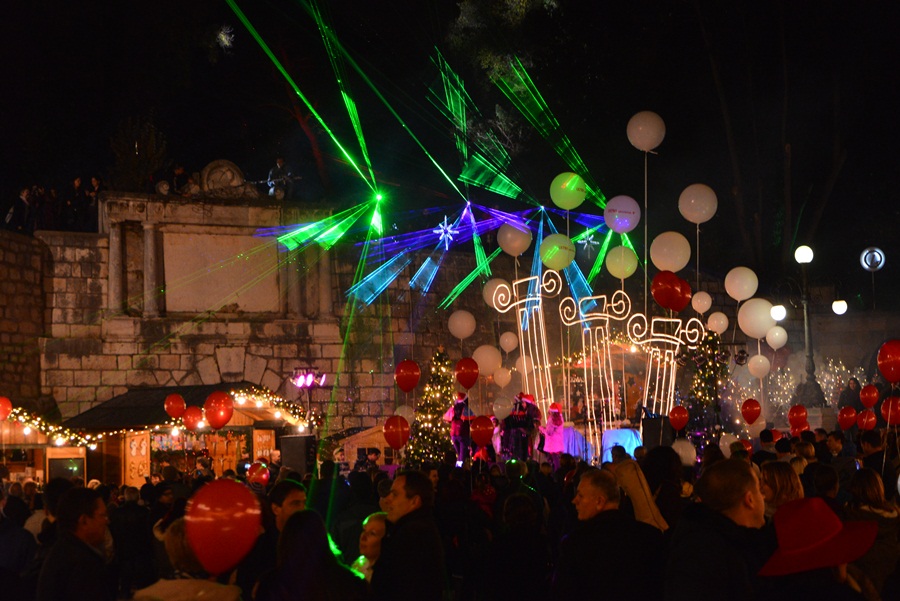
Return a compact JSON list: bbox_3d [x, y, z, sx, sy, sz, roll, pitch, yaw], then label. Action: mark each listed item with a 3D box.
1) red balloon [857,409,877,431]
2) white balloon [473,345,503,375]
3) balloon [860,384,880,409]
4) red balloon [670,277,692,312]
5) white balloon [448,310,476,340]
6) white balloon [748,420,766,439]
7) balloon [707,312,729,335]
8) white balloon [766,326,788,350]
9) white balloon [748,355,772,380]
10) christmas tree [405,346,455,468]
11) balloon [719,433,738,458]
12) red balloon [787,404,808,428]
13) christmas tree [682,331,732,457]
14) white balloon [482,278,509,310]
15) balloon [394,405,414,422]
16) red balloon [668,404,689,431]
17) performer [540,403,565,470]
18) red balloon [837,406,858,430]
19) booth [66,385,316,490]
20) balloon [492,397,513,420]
[{"bbox_3d":[5.972,1.706,20.800,0.270,0.320,0.270,-2,-6,0],"label":"red balloon"},{"bbox_3d":[0.685,1.102,26.500,0.540,0.580,0.540,-2,-6,0],"label":"white balloon"},{"bbox_3d":[5.969,1.363,20.600,0.280,0.345,0.280,-2,-6,0],"label":"balloon"},{"bbox_3d":[2.366,-0.057,15.000,0.285,0.350,0.285,-1,-6,0],"label":"red balloon"},{"bbox_3d":[0.257,0.515,30.500,0.600,0.630,0.600,-1,-6,0],"label":"white balloon"},{"bbox_3d":[4.664,1.926,22.000,0.290,0.330,0.290,-2,-6,0],"label":"white balloon"},{"bbox_3d":[3.847,0.327,20.800,0.300,0.330,0.300,-2,-6,0],"label":"balloon"},{"bbox_3d":[4.335,0.510,19.200,0.280,0.310,0.280,-1,-6,0],"label":"white balloon"},{"bbox_3d":[4.018,0.855,18.800,0.285,0.315,0.285,-2,-6,0],"label":"white balloon"},{"bbox_3d":[-0.256,2.237,27.500,1.300,2.750,1.300,-2,-6,0],"label":"christmas tree"},{"bbox_3d":[3.847,2.020,20.000,0.280,0.340,0.280,-2,-6,0],"label":"balloon"},{"bbox_3d":[4.939,1.654,20.600,0.270,0.335,0.270,-2,-6,0],"label":"red balloon"},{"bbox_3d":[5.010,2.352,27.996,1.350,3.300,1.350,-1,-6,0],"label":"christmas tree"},{"bbox_3d":[0.913,-0.116,28.000,0.550,0.600,0.550,-2,-6,0],"label":"white balloon"},{"bbox_3d":[-0.667,1.719,21.500,0.310,0.350,0.310,-2,-6,0],"label":"balloon"},{"bbox_3d":[3.259,1.676,20.600,0.280,0.355,0.280,-2,-6,0],"label":"red balloon"},{"bbox_3d":[1.943,2.730,27.500,0.460,1.620,0.500,-2,-6,5],"label":"performer"},{"bbox_3d":[5.704,1.692,20.800,0.270,0.340,0.270,-2,-6,0],"label":"red balloon"},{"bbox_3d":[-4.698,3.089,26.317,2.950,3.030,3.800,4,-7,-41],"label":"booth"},{"bbox_3d":[0.760,1.563,21.000,0.280,0.325,0.280,-1,-6,0],"label":"balloon"}]

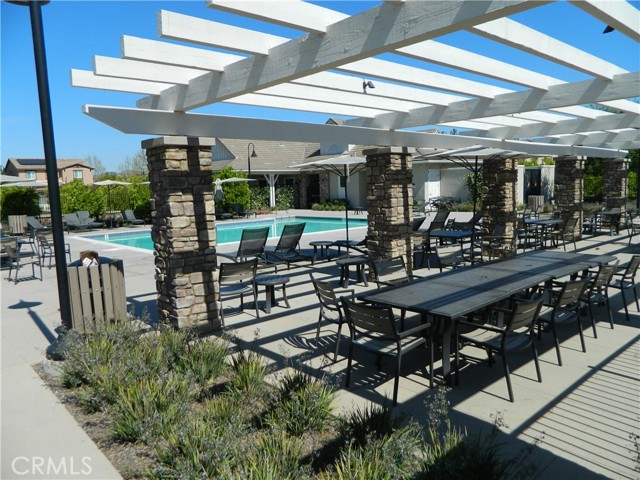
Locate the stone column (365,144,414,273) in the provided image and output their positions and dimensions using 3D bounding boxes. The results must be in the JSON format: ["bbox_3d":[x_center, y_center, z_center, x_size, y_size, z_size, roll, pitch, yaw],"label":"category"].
[{"bbox_3d":[1.339,-0.418,8.733,0.680,2.500,0.680,-8,9,-41],"label":"stone column"}]

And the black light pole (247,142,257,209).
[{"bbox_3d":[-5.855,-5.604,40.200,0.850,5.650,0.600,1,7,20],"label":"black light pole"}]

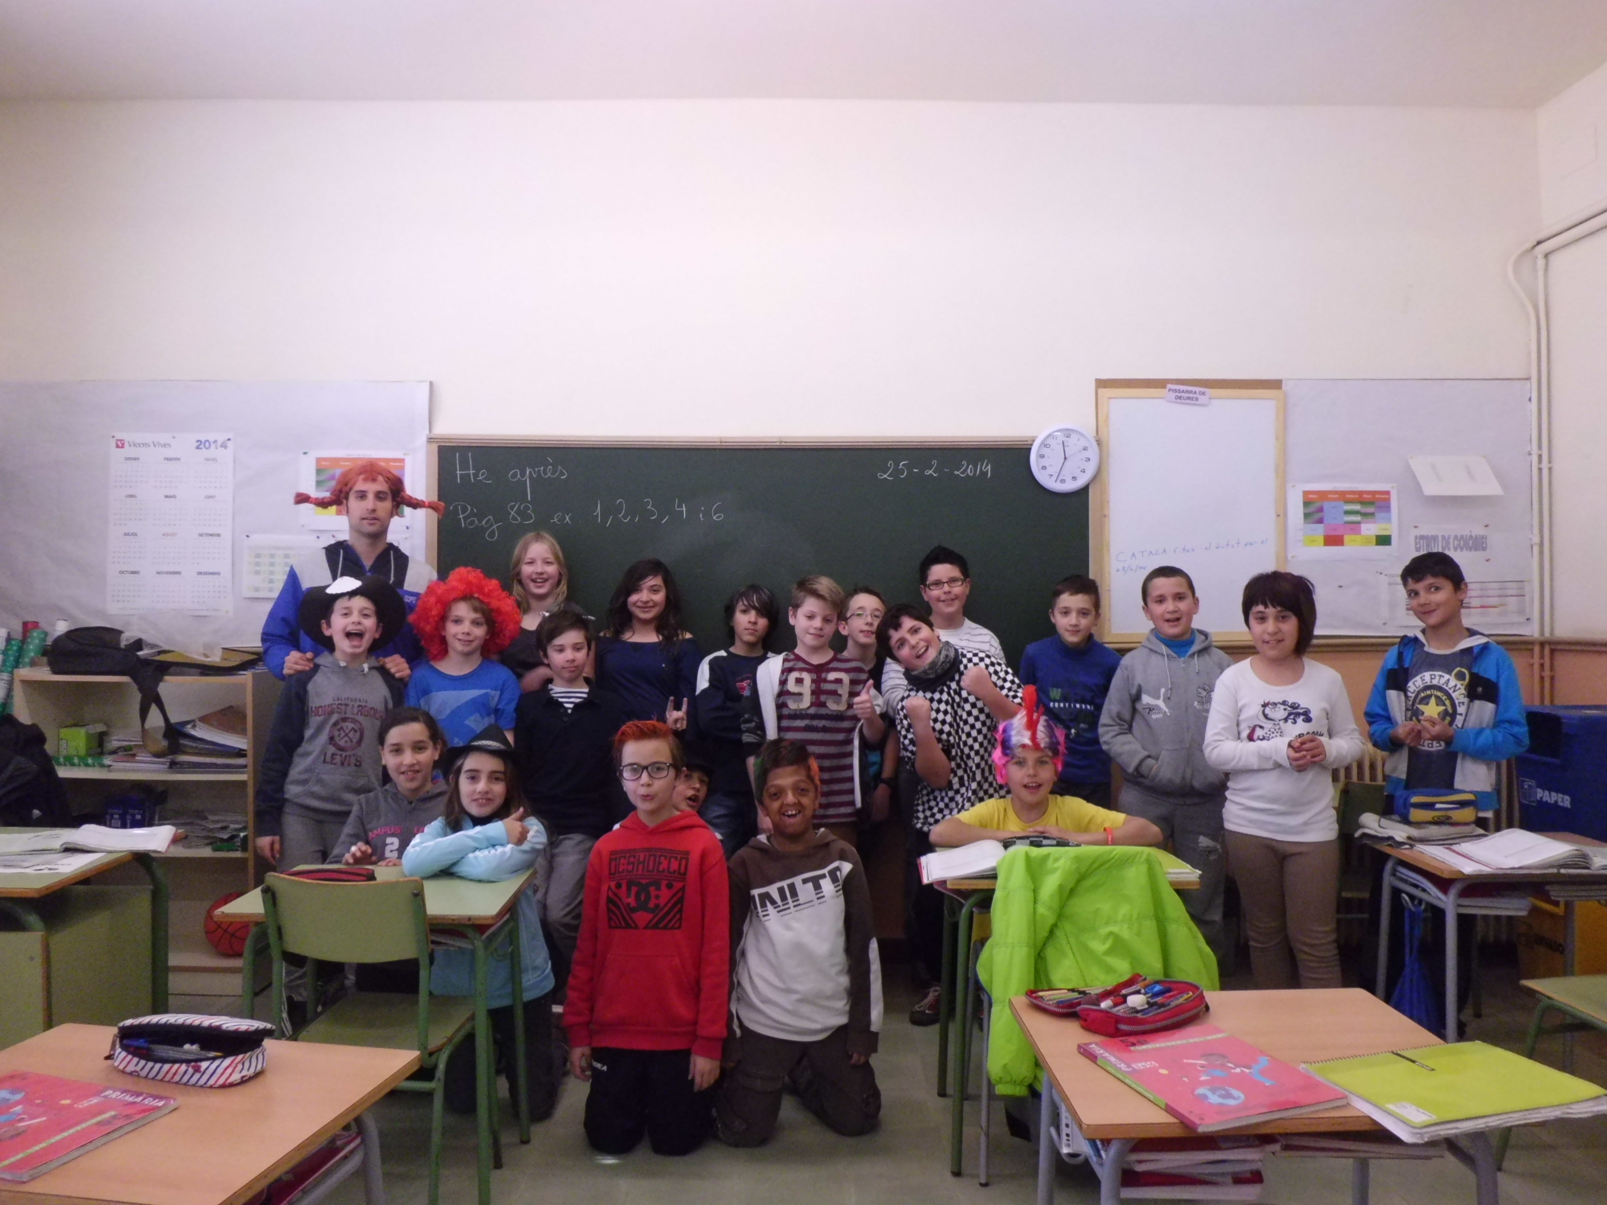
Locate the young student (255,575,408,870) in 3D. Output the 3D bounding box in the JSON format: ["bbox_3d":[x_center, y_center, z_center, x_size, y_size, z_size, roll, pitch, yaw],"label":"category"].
[{"bbox_3d":[-1.485,0.645,3.820,0.470,1.450,0.350,0,0,-11],"label":"young student"}]

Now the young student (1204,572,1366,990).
[{"bbox_3d":[1.452,0.642,3.650,0.470,1.480,0.310,0,0,12],"label":"young student"}]

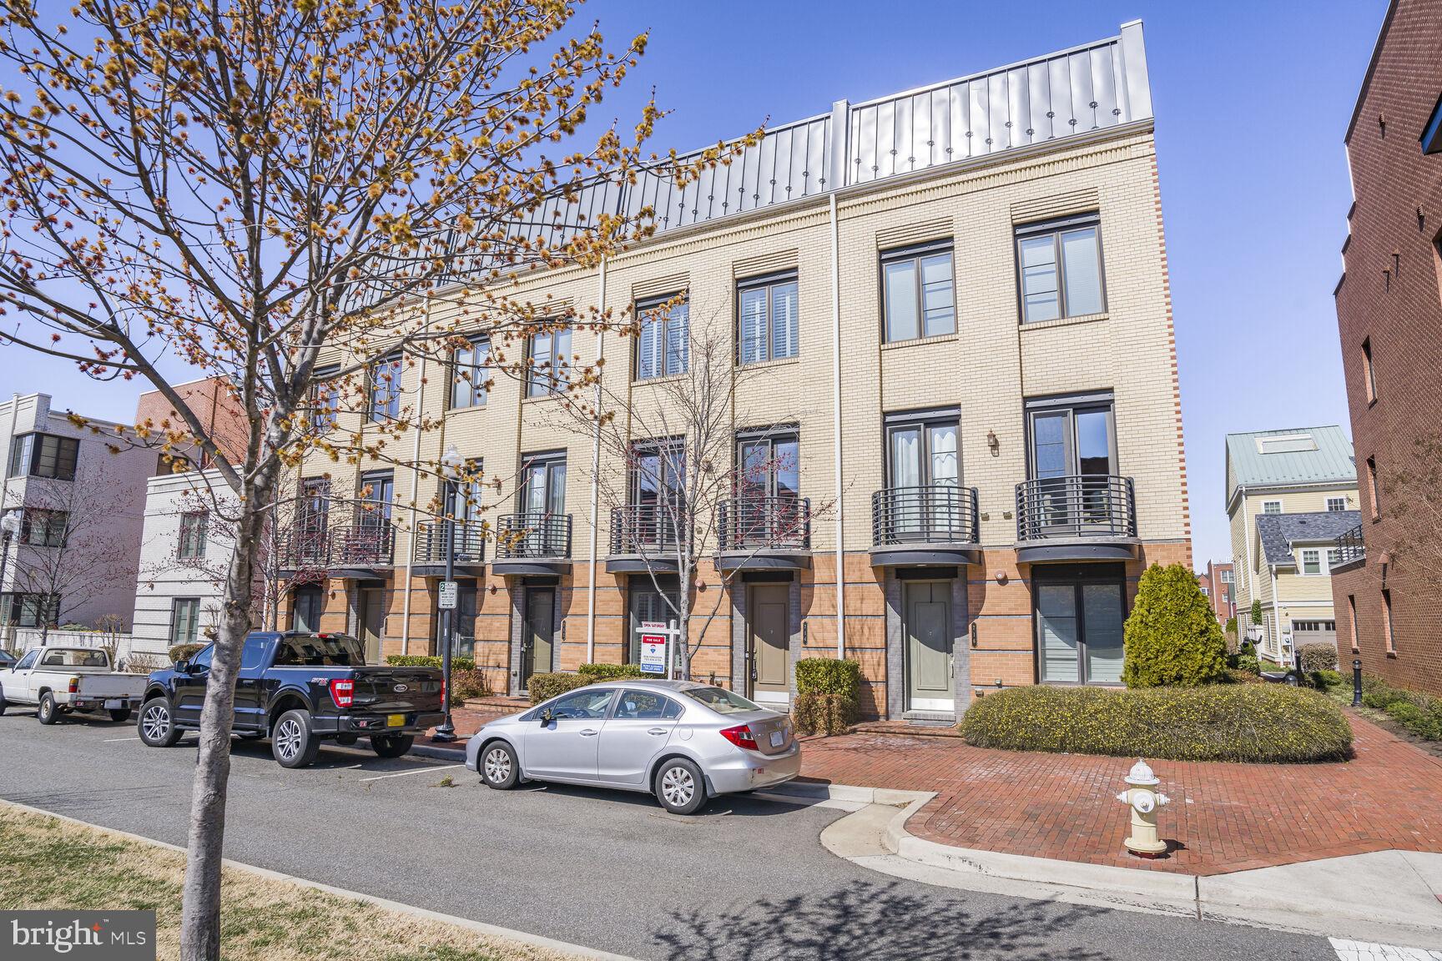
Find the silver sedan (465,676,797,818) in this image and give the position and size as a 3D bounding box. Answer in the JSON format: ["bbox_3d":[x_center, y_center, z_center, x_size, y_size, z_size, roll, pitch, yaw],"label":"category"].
[{"bbox_3d":[-1.327,3.388,11.245,4.520,1.435,1.770,-4,-10,26],"label":"silver sedan"}]

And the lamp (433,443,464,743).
[{"bbox_3d":[-4.797,1.874,14.824,0.460,5.200,0.460,1,-12,-18],"label":"lamp"}]

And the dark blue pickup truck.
[{"bbox_3d":[-7.328,3.539,14.170,5.880,1.950,2.080,-5,-12,30],"label":"dark blue pickup truck"}]

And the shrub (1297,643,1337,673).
[{"bbox_3d":[22.503,6.772,31.718,1.256,1.283,1.256,-4,-10,26],"label":"shrub"}]

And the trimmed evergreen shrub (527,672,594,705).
[{"bbox_3d":[-3.212,4.465,17.672,1.550,0.870,0.950,-5,-11,27],"label":"trimmed evergreen shrub"}]

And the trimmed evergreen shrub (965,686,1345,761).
[{"bbox_3d":[6.636,3.764,13.332,5.400,1.020,1.850,-4,-11,23],"label":"trimmed evergreen shrub"}]

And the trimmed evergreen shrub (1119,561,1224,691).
[{"bbox_3d":[7.080,2.708,13.079,1.468,2.846,1.468,-4,-10,26],"label":"trimmed evergreen shrub"}]

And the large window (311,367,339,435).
[{"bbox_3d":[-11.711,-2.521,25.108,1.520,2.030,0.120,-5,-11,27],"label":"large window"}]

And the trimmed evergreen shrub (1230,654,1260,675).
[{"bbox_3d":[17.515,6.274,28.072,0.899,0.945,0.899,-4,-10,26],"label":"trimmed evergreen shrub"}]

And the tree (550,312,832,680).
[{"bbox_3d":[-0.522,0.746,12.794,4.300,6.800,4.100,1,-10,-2],"label":"tree"}]

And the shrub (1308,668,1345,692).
[{"bbox_3d":[17.928,5.901,24.879,0.900,0.653,0.900,-4,-10,26],"label":"shrub"}]

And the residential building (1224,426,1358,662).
[{"bbox_3d":[32.332,3.172,46.821,6.088,13.507,14.940,-4,-10,26],"label":"residential building"}]

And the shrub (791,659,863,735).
[{"bbox_3d":[1.903,3.946,15.428,0.950,1.270,1.350,-5,-11,27],"label":"shrub"}]

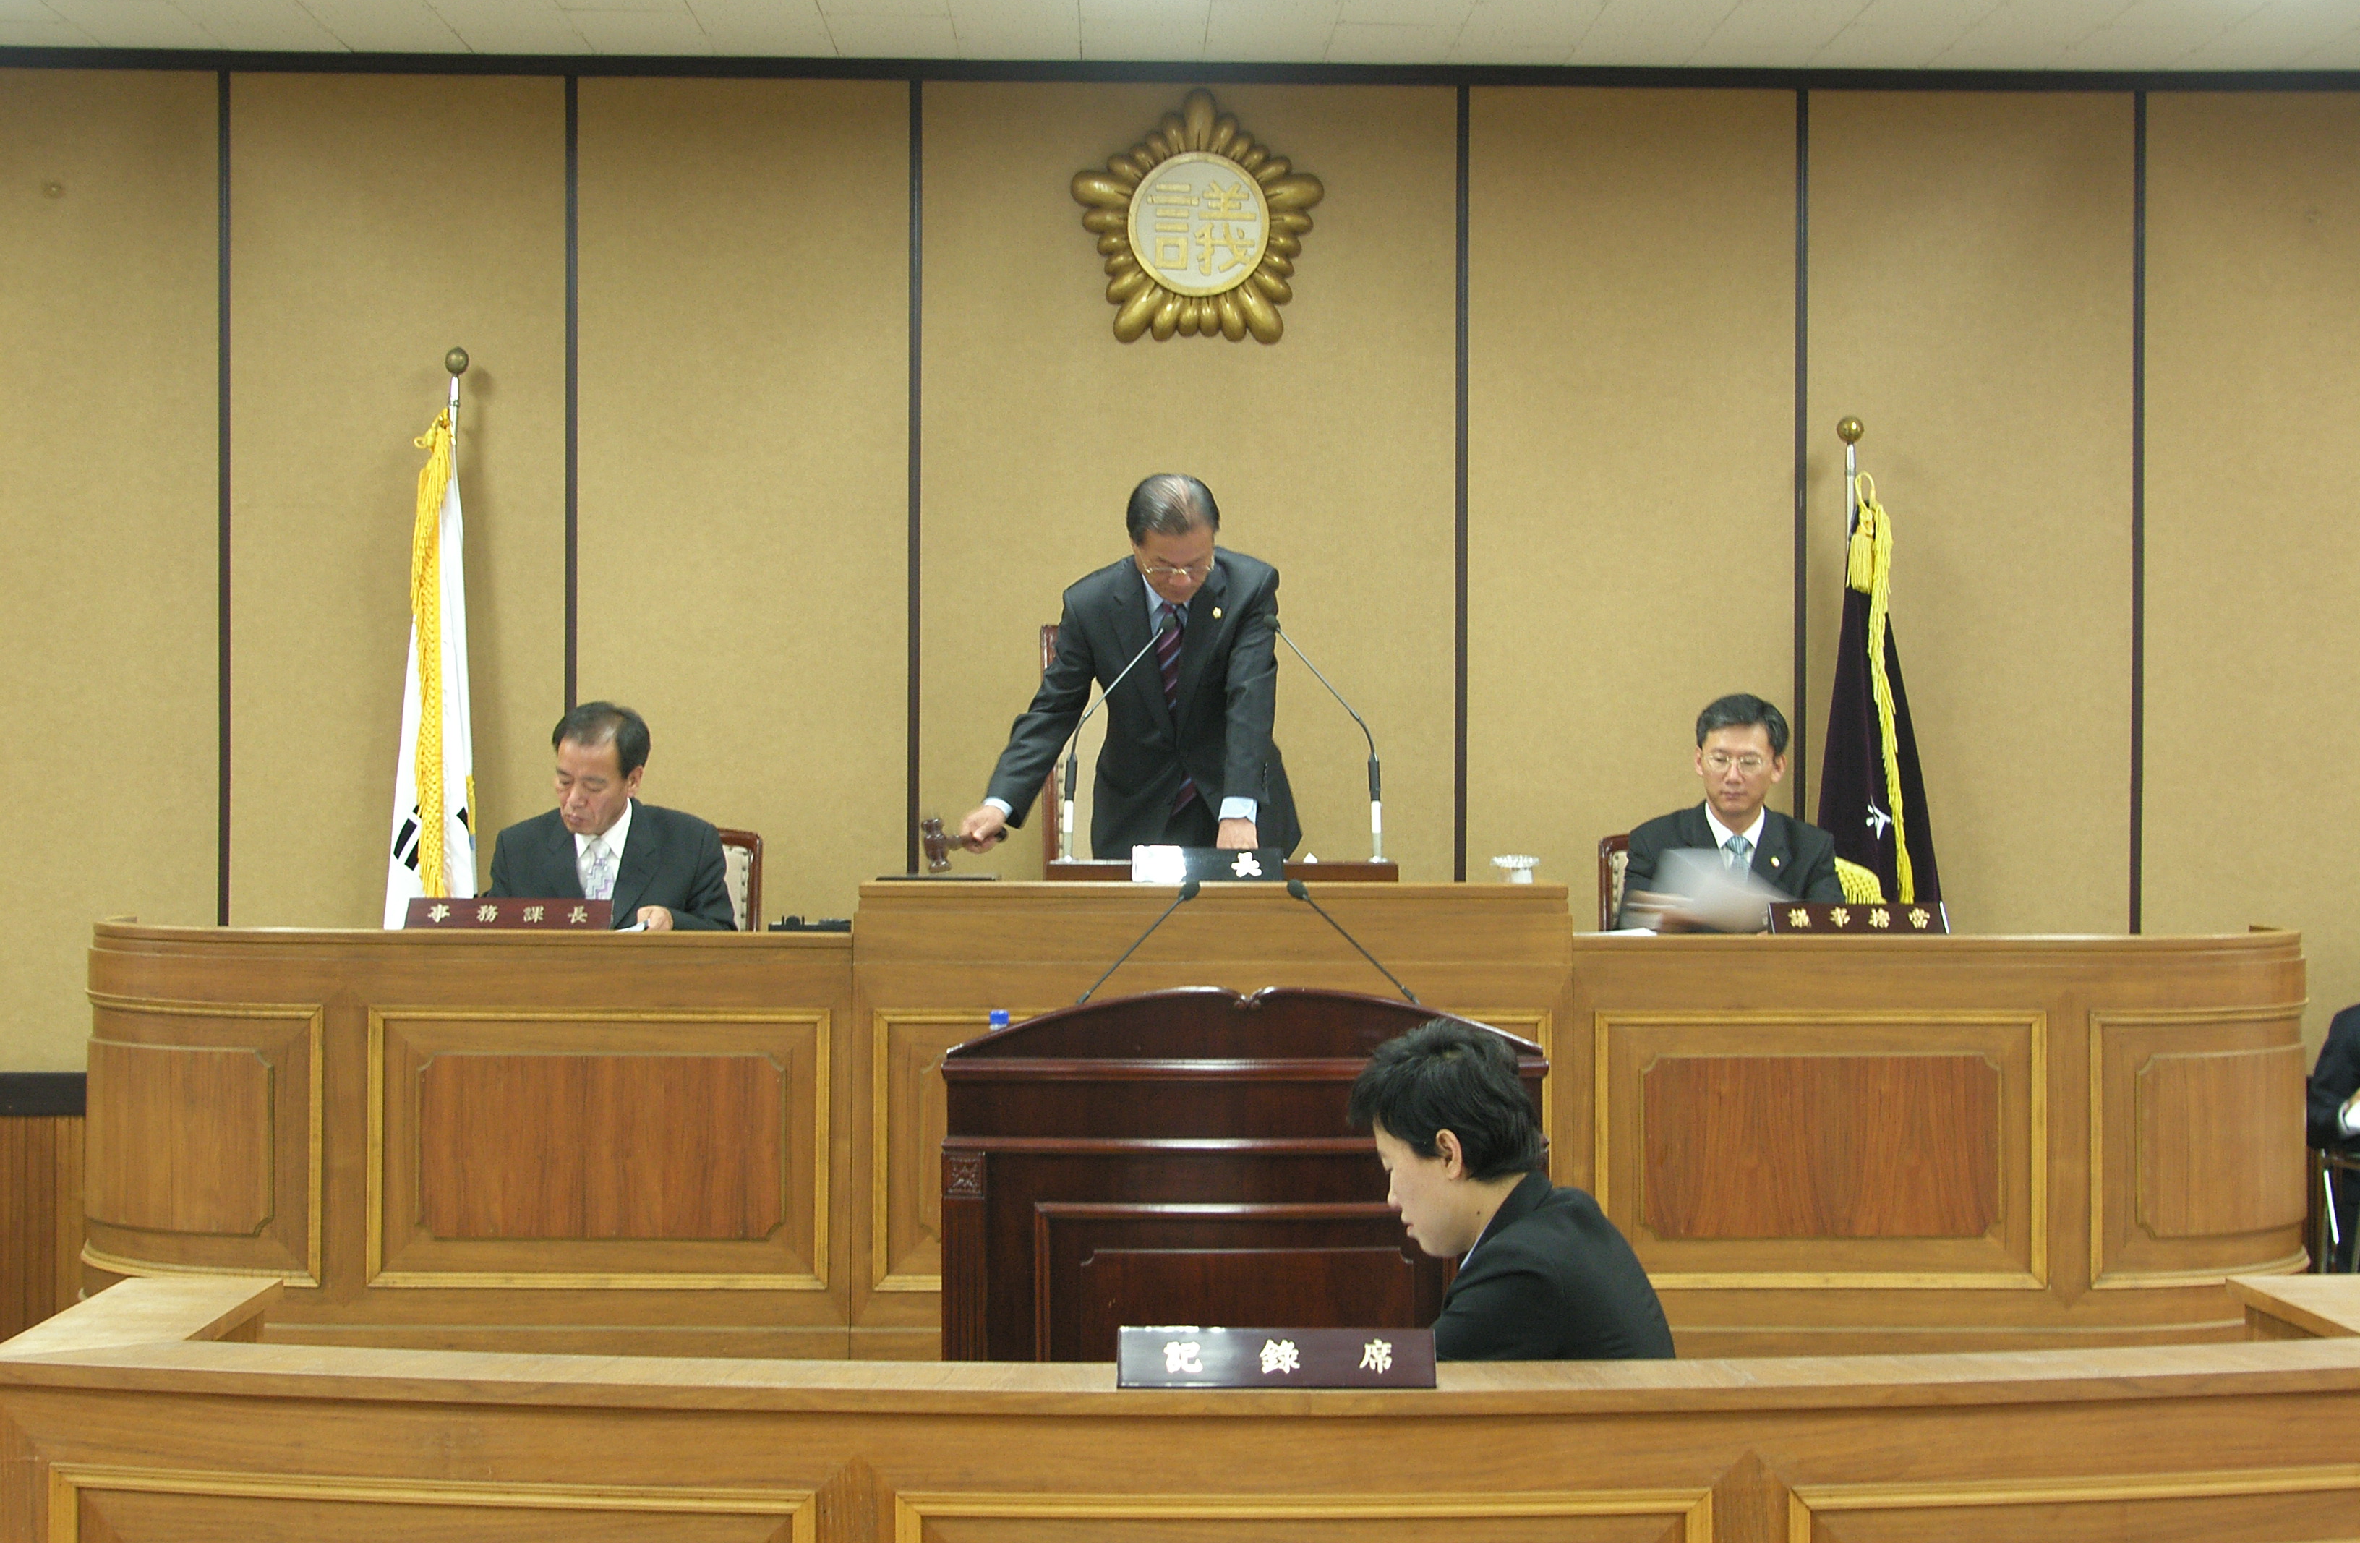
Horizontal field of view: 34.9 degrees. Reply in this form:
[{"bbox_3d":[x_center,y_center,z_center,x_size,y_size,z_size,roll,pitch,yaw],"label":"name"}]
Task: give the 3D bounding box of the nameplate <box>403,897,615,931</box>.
[{"bbox_3d":[-1.262,0.270,7.060,0.395,0.062,0.070,0,0,-2],"label":"nameplate"}]

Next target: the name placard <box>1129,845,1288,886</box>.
[{"bbox_3d":[0.053,0.174,7.040,0.288,0.068,0.070,0,0,-2],"label":"name placard"}]

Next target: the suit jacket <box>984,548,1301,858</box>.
[{"bbox_3d":[-0.075,-0.110,7.500,0.630,0.690,0.460,0,0,-2],"label":"suit jacket"}]

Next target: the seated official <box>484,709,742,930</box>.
[{"bbox_3d":[-1.138,0.468,7.500,0.510,1.220,0.750,0,0,7],"label":"seated official"}]

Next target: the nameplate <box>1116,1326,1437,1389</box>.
[{"bbox_3d":[0.109,0.667,4.290,0.362,0.067,0.070,0,0,-2],"label":"nameplate"}]

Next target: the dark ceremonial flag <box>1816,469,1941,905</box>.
[{"bbox_3d":[1.700,-0.100,9.080,0.360,1.270,0.250,0,0,-2],"label":"dark ceremonial flag"}]

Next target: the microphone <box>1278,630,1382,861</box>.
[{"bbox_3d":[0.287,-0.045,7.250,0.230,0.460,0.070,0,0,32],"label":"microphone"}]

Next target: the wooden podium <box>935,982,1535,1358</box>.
[{"bbox_3d":[0.085,0.925,5.680,0.880,1.220,0.600,0,0,-2],"label":"wooden podium"}]

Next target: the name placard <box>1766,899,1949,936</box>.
[{"bbox_3d":[1.287,0.277,7.120,0.335,0.065,0.070,0,0,-2],"label":"name placard"}]

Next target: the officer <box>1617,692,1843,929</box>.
[{"bbox_3d":[1.112,0.450,7.550,0.490,1.220,0.750,0,0,2],"label":"officer"}]

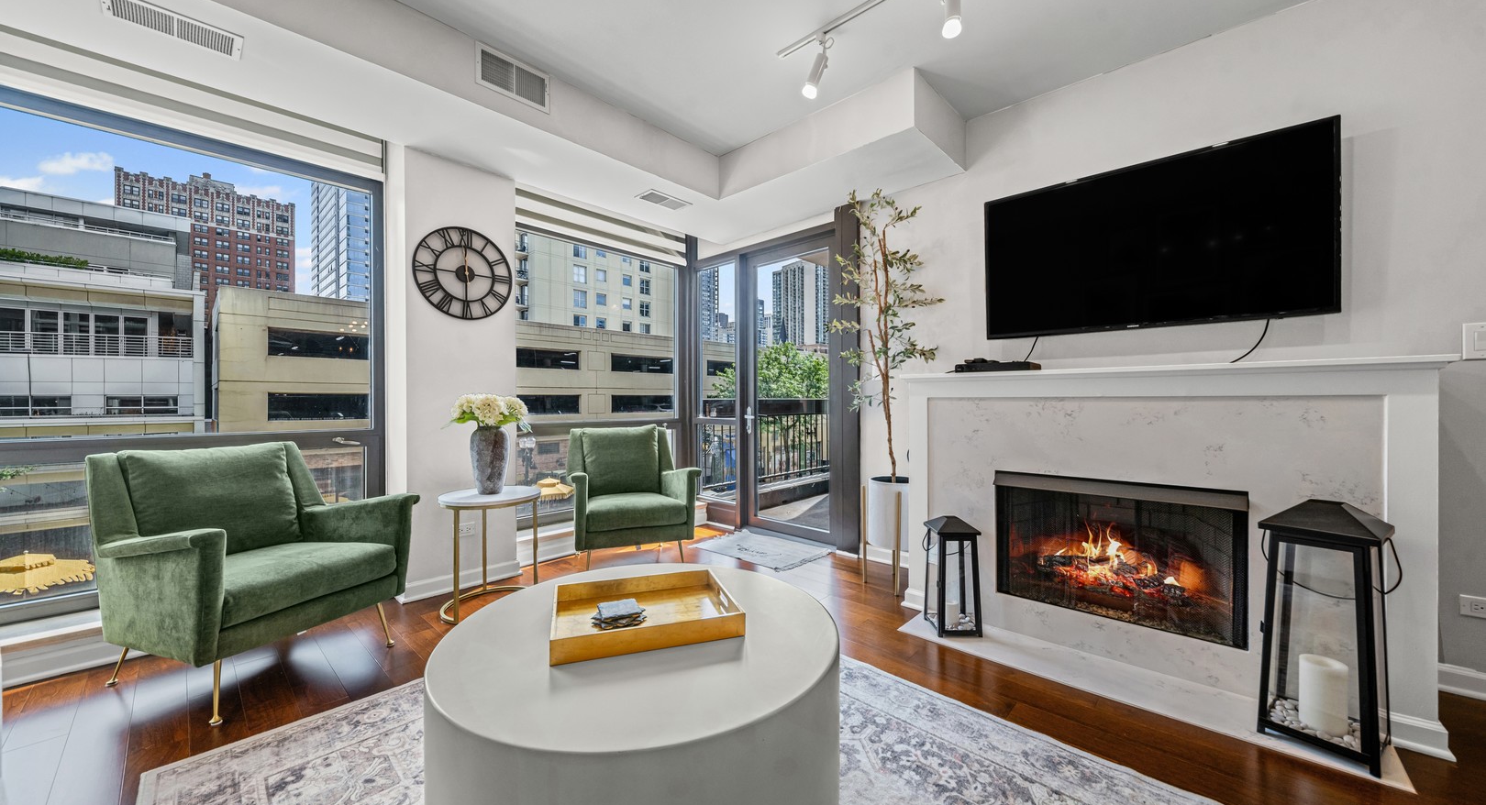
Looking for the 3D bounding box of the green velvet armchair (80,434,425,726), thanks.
[{"bbox_3d":[-1.910,0.615,1.968,0.790,0.840,0.745,0,0,20],"label":"green velvet armchair"}]

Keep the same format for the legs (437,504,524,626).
[{"bbox_3d":[-1.300,0.770,2.550,0.450,0.530,0.450,0,0,-27],"label":"legs"}]

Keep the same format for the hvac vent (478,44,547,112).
[{"bbox_3d":[-1.074,-1.511,2.313,0.025,0.187,0.338,0,0,45],"label":"hvac vent"}]

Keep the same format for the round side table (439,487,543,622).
[{"bbox_3d":[-1.300,0.758,2.550,0.465,0.554,0.465,0,0,-27],"label":"round side table"}]

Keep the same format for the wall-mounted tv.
[{"bbox_3d":[1.816,-0.717,2.318,1.250,0.730,0.070,0,0,42],"label":"wall-mounted tv"}]

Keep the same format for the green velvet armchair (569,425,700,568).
[{"bbox_3d":[-0.732,0.615,3.171,0.745,0.840,0.790,0,0,-21],"label":"green velvet armchair"}]

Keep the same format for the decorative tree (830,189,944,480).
[{"bbox_3d":[0.825,-0.385,2.820,0.570,1.630,0.480,0,0,42],"label":"decorative tree"}]

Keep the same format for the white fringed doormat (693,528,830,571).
[{"bbox_3d":[0.117,1.015,3.450,0.810,0.015,0.590,0,0,43],"label":"white fringed doormat"}]

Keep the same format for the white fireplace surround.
[{"bbox_3d":[1.621,0.449,2.192,1.670,1.170,0.570,0,0,42],"label":"white fireplace surround"}]

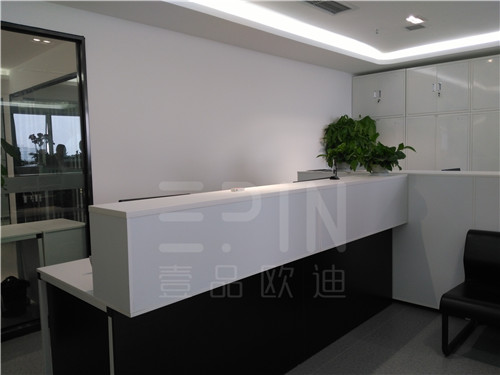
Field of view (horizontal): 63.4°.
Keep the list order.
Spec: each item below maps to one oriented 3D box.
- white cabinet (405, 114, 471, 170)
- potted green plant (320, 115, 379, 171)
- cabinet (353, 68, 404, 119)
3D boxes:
[{"bbox_3d":[2.830,-0.132,6.003,0.882,1.885,0.400,3,7,44],"label":"white cabinet"},{"bbox_3d":[1.000,-0.467,4.193,0.560,0.560,0.500,3,7,44],"label":"potted green plant"},{"bbox_3d":[2.160,-1.450,6.509,0.887,0.691,0.400,3,7,44],"label":"cabinet"}]

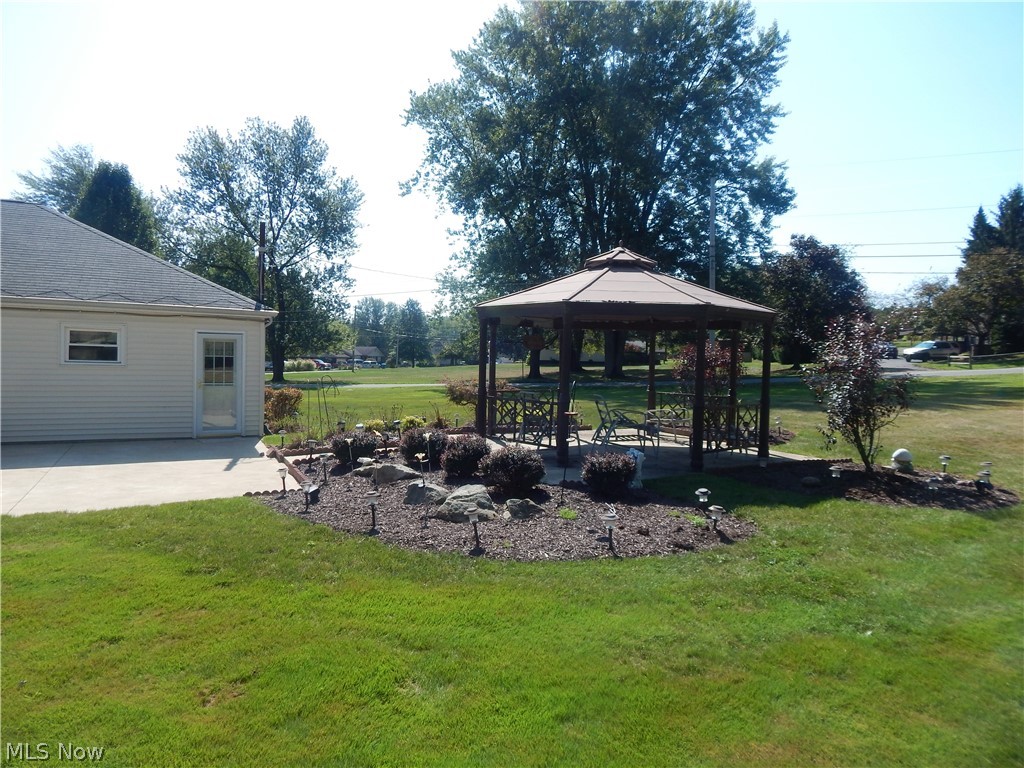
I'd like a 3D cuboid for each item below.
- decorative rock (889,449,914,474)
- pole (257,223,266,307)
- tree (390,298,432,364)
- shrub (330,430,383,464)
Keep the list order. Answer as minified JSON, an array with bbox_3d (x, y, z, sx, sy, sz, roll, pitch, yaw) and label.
[{"bbox_3d":[6.455,1.264,10.750,0.380,0.400,0.380,3,3,31],"label":"decorative rock"},{"bbox_3d":[-5.192,-2.500,13.500,0.170,1.800,0.170,1,2,-24],"label":"pole"},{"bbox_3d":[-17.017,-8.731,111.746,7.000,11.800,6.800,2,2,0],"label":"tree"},{"bbox_3d":[-2.382,0.920,9.990,0.790,0.480,0.780,2,2,0],"label":"shrub"}]

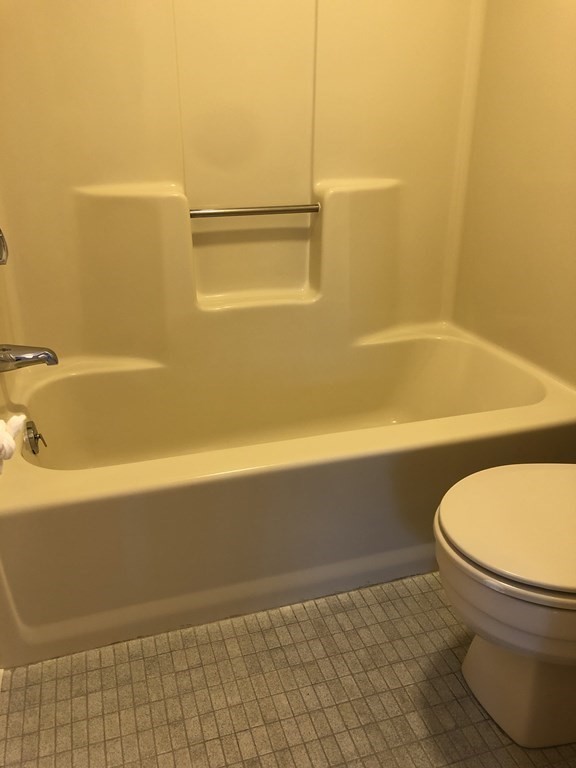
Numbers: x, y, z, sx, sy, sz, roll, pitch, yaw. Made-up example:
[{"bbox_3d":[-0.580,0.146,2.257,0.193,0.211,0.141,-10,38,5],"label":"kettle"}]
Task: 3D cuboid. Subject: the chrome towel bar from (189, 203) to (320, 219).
[{"bbox_3d":[-0.090,-0.495,1.780,0.389,0.024,0.025,-7,23,-17],"label":"chrome towel bar"}]

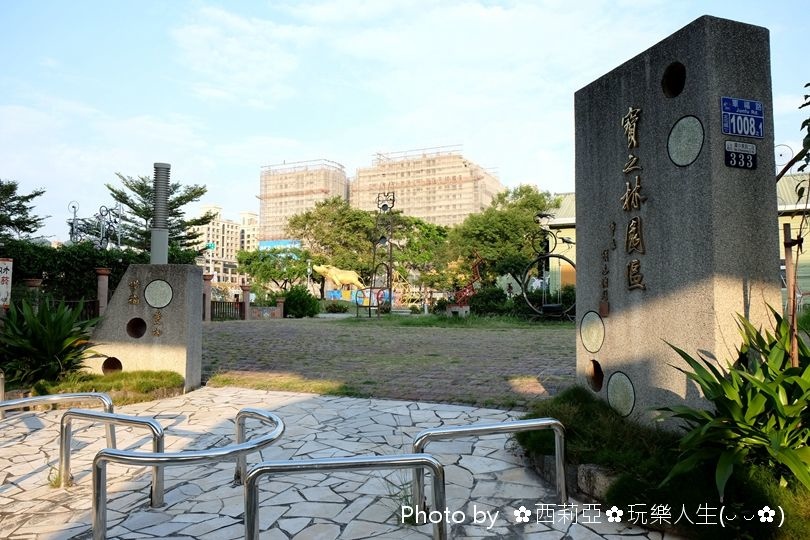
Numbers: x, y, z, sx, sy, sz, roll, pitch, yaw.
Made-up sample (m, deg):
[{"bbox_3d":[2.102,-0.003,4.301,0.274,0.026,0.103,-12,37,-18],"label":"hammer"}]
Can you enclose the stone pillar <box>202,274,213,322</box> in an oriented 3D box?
[{"bbox_3d":[-9.753,1.407,30.000,0.500,2.370,0.500,-2,-3,25],"label":"stone pillar"}]

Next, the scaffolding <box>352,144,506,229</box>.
[{"bbox_3d":[8.596,-13.356,221.491,44.000,48.425,36.000,-1,-3,25],"label":"scaffolding"}]

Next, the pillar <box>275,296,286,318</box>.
[{"bbox_3d":[-7.144,2.169,35.000,0.520,1.285,0.520,-2,-3,25],"label":"pillar"}]

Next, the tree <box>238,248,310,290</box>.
[{"bbox_3d":[-8.658,0.781,40.003,4.872,4.659,4.700,0,-2,0],"label":"tree"}]

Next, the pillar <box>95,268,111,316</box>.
[{"bbox_3d":[-12.100,1.140,24.300,0.550,2.400,0.550,-2,-3,25],"label":"pillar"}]

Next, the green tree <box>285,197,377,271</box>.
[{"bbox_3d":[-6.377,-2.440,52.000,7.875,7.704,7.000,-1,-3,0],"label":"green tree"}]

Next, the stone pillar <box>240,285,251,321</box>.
[{"bbox_3d":[-8.559,1.744,32.600,0.500,1.932,0.500,-2,-3,25],"label":"stone pillar"}]

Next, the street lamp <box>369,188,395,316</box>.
[{"bbox_3d":[-1.335,-0.937,34.500,1.477,7.156,1.200,-1,-3,0],"label":"street lamp"}]

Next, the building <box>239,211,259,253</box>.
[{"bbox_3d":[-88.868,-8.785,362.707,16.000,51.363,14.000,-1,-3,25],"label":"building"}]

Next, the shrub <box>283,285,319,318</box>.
[{"bbox_3d":[-6.048,1.841,35.500,2.221,1.987,2.000,-1,-3,0],"label":"shrub"}]

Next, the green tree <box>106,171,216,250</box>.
[{"bbox_3d":[-10.867,-0.888,27.063,4.978,6.889,5.000,0,-2,0],"label":"green tree"}]

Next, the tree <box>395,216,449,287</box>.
[{"bbox_3d":[1.249,-0.341,46.057,4.089,7.420,4.500,0,-2,0],"label":"tree"}]

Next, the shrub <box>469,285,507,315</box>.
[{"bbox_3d":[5.025,1.992,36.949,2.314,1.979,2.200,0,-2,0],"label":"shrub"}]

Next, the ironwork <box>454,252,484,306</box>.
[{"bbox_3d":[3.557,0.524,33.500,1.654,2.978,1.100,-1,-3,0],"label":"ironwork"}]

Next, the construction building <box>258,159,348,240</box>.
[{"bbox_3d":[-38.408,-13.667,232.927,30.000,50.024,17.000,-1,-3,25],"label":"construction building"}]

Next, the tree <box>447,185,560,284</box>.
[{"bbox_3d":[6.648,-1.307,41.093,7.694,8.925,7.200,0,-2,0],"label":"tree"}]

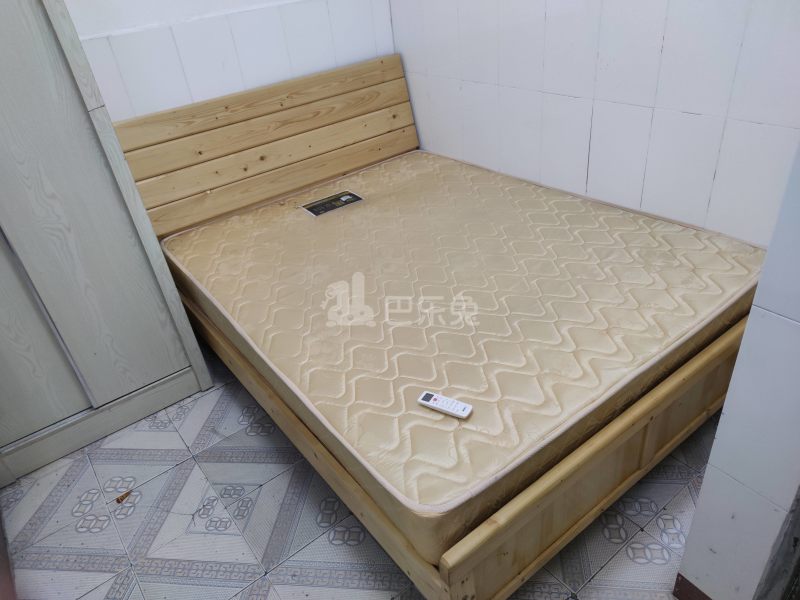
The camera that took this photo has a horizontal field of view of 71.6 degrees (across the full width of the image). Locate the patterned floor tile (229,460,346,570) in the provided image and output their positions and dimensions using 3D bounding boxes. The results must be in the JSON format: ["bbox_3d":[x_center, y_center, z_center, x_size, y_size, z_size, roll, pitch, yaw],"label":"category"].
[{"bbox_3d":[-0.354,0.674,1.761,0.300,0.010,0.300,-26,36,-28],"label":"patterned floor tile"}]

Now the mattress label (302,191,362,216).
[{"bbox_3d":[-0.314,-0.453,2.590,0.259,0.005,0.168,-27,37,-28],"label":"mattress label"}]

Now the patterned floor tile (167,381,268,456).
[{"bbox_3d":[-0.716,0.455,2.186,0.300,0.010,0.300,-26,36,-28],"label":"patterned floor tile"}]

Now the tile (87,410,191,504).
[{"bbox_3d":[-0.957,0.572,2.040,0.300,0.010,0.300,-26,36,-29],"label":"tile"}]

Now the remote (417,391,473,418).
[{"bbox_3d":[0.109,0.258,1.345,0.129,0.018,0.041,13,37,29],"label":"remote"}]

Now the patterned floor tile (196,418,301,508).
[{"bbox_3d":[-0.535,0.564,1.974,0.300,0.010,0.300,-26,36,-28],"label":"patterned floor tile"}]

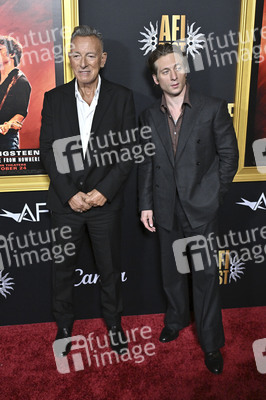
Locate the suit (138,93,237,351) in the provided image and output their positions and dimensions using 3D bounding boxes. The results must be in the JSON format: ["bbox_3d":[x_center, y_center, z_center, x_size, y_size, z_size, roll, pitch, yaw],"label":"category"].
[{"bbox_3d":[0.313,0.114,2.189,0.540,1.460,0.420,5,13,24],"label":"suit"}]

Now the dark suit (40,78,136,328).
[{"bbox_3d":[-0.234,0.079,2.171,0.520,1.470,0.340,0,12,3],"label":"dark suit"}]

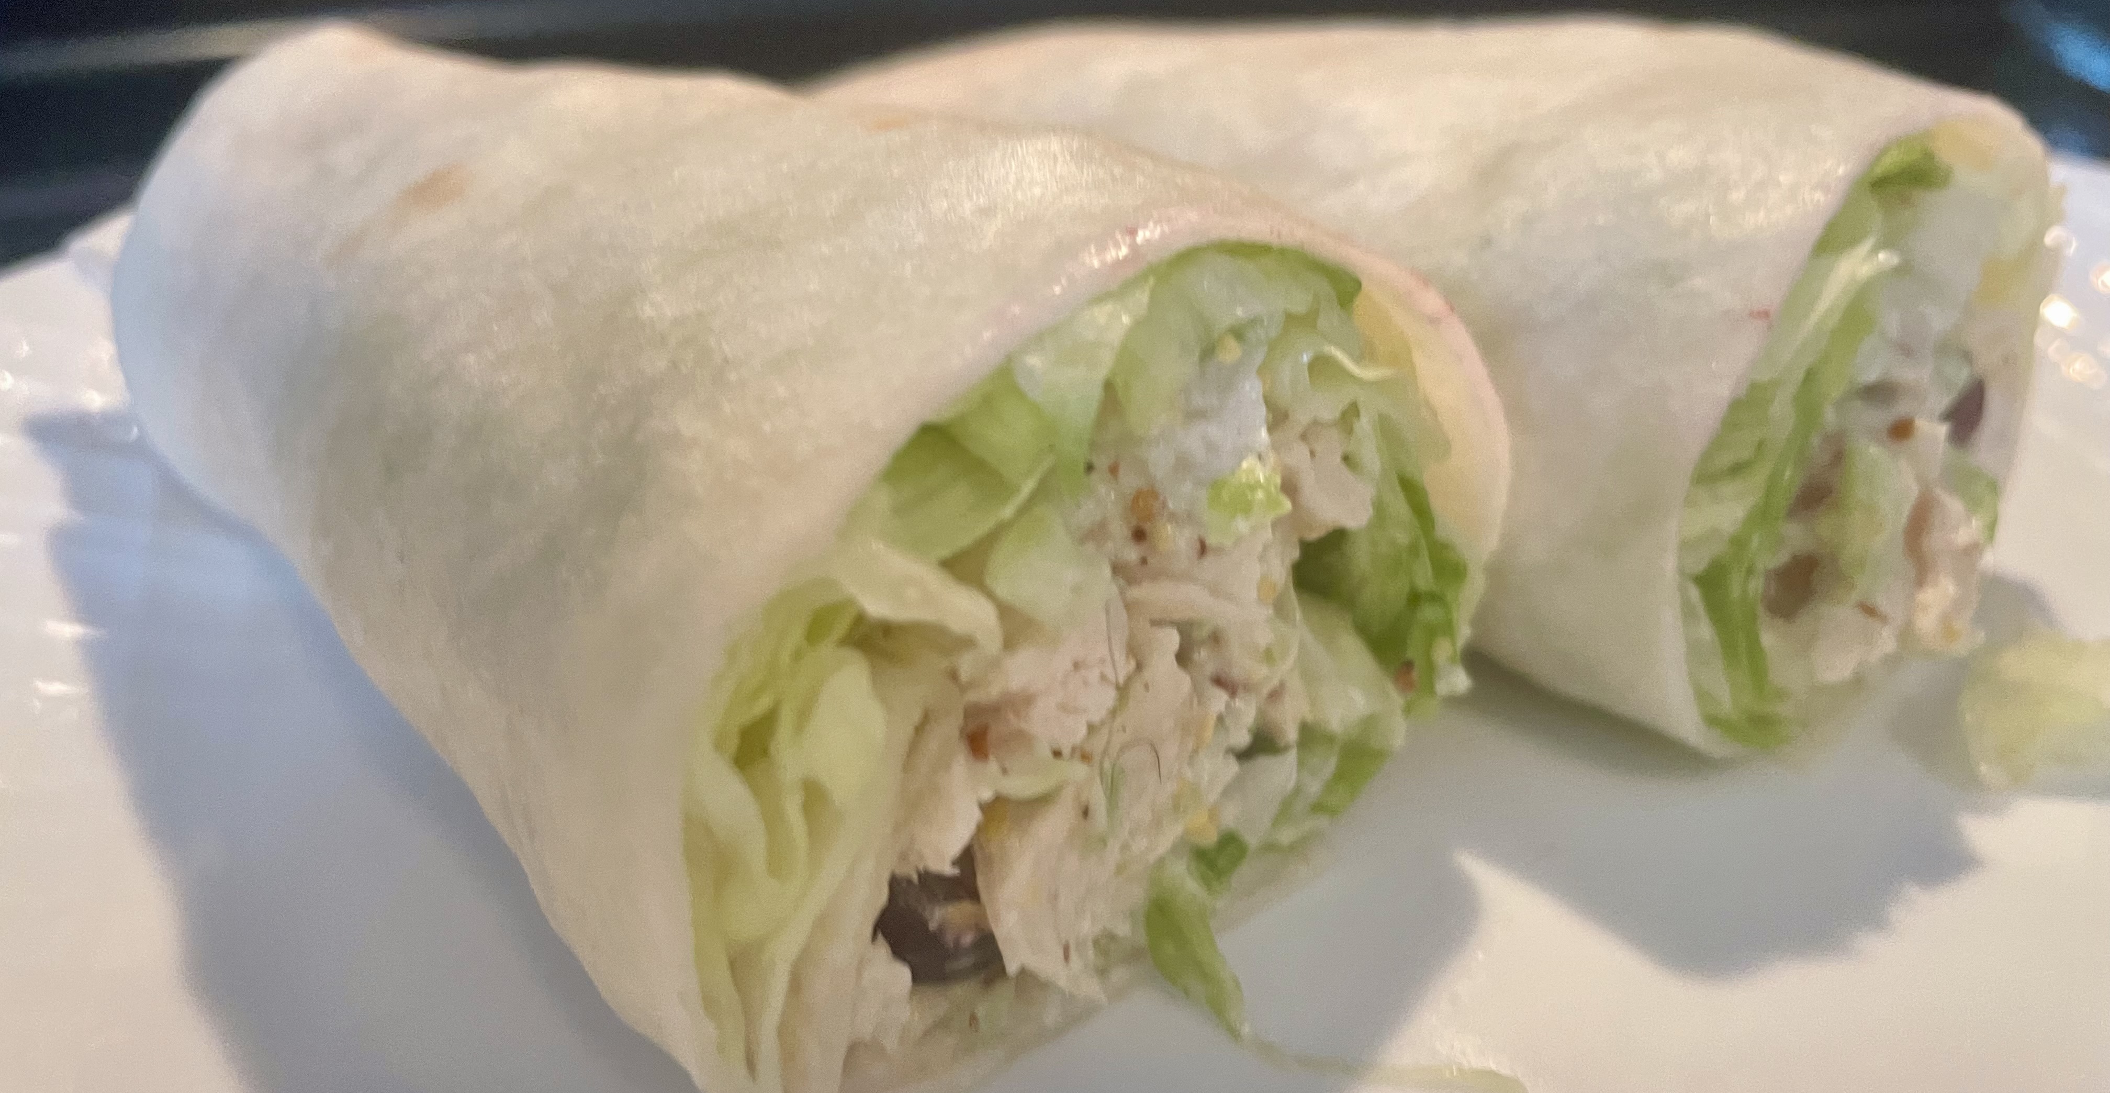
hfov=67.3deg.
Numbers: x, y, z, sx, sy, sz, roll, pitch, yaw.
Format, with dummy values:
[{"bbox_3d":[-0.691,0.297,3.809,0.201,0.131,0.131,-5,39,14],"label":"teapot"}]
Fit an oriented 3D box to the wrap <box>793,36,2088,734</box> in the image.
[{"bbox_3d":[0.025,-0.025,0.150,0.067,0.050,0.114,-25,36,-35],"label":"wrap"}]

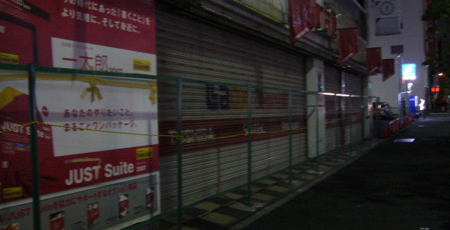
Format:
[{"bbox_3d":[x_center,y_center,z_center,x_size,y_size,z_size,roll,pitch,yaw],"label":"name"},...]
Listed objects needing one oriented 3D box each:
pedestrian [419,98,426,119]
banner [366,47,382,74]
[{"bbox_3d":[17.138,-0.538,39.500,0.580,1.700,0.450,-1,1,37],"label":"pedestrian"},{"bbox_3d":[6.498,-2.332,19.800,0.600,1.170,0.050,-1,1,27],"label":"banner"}]

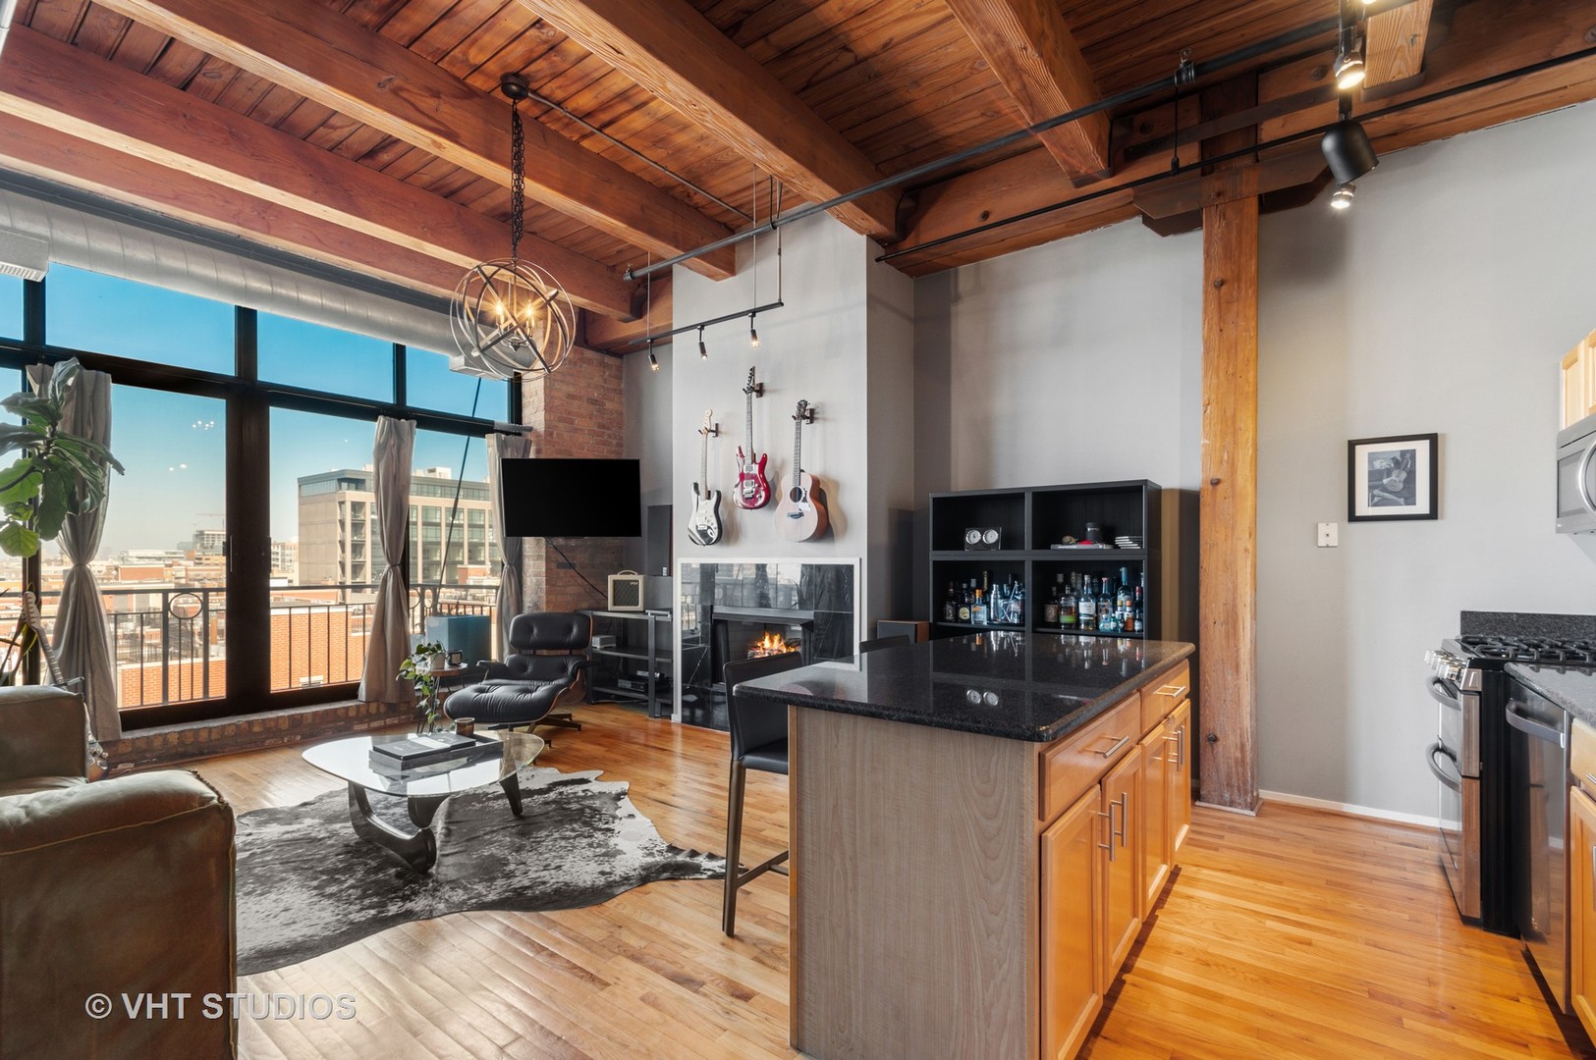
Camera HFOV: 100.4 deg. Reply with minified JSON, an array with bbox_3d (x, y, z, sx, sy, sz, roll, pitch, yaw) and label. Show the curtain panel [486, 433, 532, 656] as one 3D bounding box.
[{"bbox_3d":[-2.530,0.246,5.792,0.130,2.130,0.370,-1,-2,37],"label":"curtain panel"}]

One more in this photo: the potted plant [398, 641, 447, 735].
[{"bbox_3d":[-2.590,1.075,4.600,0.310,0.620,0.300,1,-2,-17],"label":"potted plant"}]

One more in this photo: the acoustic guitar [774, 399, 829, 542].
[{"bbox_3d":[0.013,-0.388,4.311,0.370,0.925,0.130,-2,-3,38],"label":"acoustic guitar"}]

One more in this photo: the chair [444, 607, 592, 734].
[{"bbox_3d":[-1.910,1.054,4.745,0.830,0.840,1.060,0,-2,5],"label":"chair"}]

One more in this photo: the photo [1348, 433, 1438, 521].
[{"bbox_3d":[2.807,-0.242,3.134,0.320,0.400,0.030,-2,-3,38],"label":"photo"}]

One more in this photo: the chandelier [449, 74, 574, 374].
[{"bbox_3d":[-1.415,-1.488,3.289,0.570,1.480,0.570,-2,-3,38],"label":"chandelier"}]

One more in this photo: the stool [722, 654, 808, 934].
[{"bbox_3d":[0.070,0.906,2.253,0.470,0.910,0.430,-1,-2,37],"label":"stool"}]

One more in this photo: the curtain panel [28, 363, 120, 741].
[{"bbox_3d":[-4.085,0.155,3.765,0.130,2.130,0.370,-1,-2,37],"label":"curtain panel"}]

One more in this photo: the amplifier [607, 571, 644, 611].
[{"bbox_3d":[-1.458,0.510,5.630,0.290,0.345,0.190,0,-2,-7],"label":"amplifier"}]

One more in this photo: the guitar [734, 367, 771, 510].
[{"bbox_3d":[-0.333,-0.627,4.609,0.335,0.990,0.080,-2,-3,38],"label":"guitar"}]

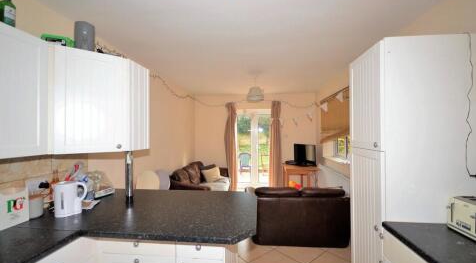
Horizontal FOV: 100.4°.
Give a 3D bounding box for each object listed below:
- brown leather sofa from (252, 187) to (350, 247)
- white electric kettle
[{"bbox_3d":[0.855,1.120,3.020,1.320,0.770,0.850,0,0,2],"label":"brown leather sofa"},{"bbox_3d":[-1.175,0.467,1.405,0.195,0.225,0.148,0,0,-37],"label":"white electric kettle"}]

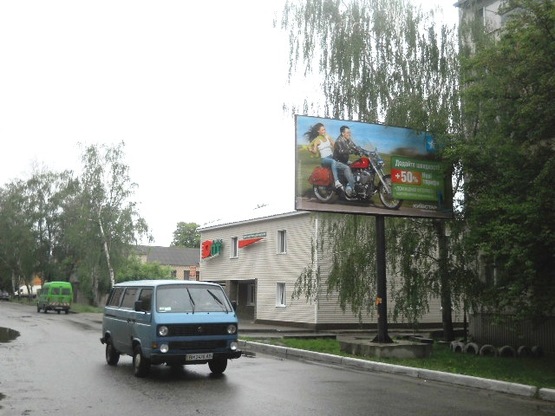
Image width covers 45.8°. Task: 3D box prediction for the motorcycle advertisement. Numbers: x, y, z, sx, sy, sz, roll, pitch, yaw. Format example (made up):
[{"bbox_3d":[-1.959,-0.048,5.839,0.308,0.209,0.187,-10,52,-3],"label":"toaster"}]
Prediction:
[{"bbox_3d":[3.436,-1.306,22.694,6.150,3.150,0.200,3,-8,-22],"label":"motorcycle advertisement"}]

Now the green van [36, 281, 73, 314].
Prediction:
[{"bbox_3d":[-18.406,7.397,54.300,1.900,2.500,5.200,4,-8,-29],"label":"green van"}]

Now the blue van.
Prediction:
[{"bbox_3d":[-2.438,2.531,14.317,1.850,1.950,4.570,4,-8,-26],"label":"blue van"}]

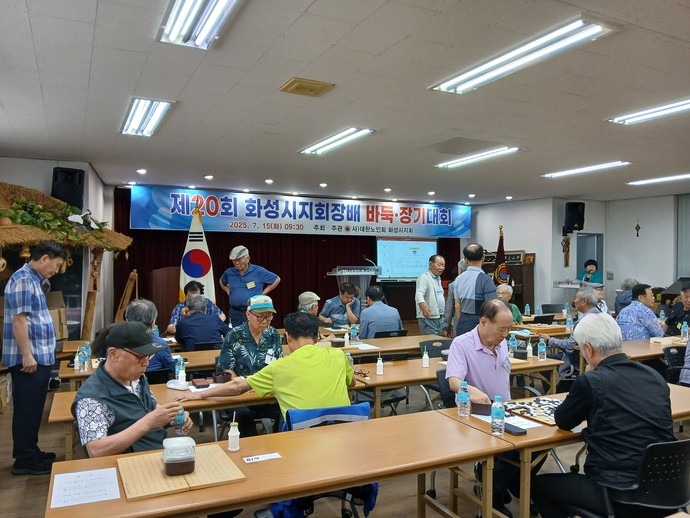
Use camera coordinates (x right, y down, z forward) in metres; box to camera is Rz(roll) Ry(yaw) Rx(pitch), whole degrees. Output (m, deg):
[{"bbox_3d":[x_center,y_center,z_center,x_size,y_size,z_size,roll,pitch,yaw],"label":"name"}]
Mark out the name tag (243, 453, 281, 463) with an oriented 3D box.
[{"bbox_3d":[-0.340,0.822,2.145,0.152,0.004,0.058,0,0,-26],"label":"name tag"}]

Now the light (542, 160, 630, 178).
[{"bbox_3d":[3.272,-1.217,7.116,0.310,0.080,1.250,0,0,-28],"label":"light"}]

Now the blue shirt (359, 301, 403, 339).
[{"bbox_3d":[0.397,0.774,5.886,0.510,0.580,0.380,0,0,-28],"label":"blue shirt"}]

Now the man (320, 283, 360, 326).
[{"bbox_3d":[-0.059,0.941,6.698,0.540,1.260,0.750,0,0,-25],"label":"man"}]

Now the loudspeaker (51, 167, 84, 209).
[{"bbox_3d":[-3.240,-0.775,6.100,0.335,0.540,0.290,0,11,-38],"label":"loudspeaker"}]

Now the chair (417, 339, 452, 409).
[{"bbox_3d":[0.939,1.165,4.594,0.480,0.800,0.530,0,0,-22],"label":"chair"}]

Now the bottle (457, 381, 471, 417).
[{"bbox_3d":[0.629,0.739,2.735,0.063,0.176,0.063,0,0,0],"label":"bottle"}]

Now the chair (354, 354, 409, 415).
[{"bbox_3d":[0.266,1.173,4.210,0.460,0.780,0.500,0,0,-37],"label":"chair"}]

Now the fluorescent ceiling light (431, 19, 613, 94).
[{"bbox_3d":[0.999,-1.222,3.155,0.300,0.080,1.250,0,0,-27],"label":"fluorescent ceiling light"}]

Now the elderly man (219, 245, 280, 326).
[{"bbox_3d":[-1.196,0.700,6.500,0.750,1.710,0.380,0,0,6],"label":"elderly man"}]

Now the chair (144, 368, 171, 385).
[{"bbox_3d":[-1.493,1.160,3.698,0.520,0.800,0.540,0,0,-27],"label":"chair"}]

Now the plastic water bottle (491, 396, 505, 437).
[{"bbox_3d":[0.723,0.736,2.443,0.065,0.185,0.065,0,0,0],"label":"plastic water bottle"}]

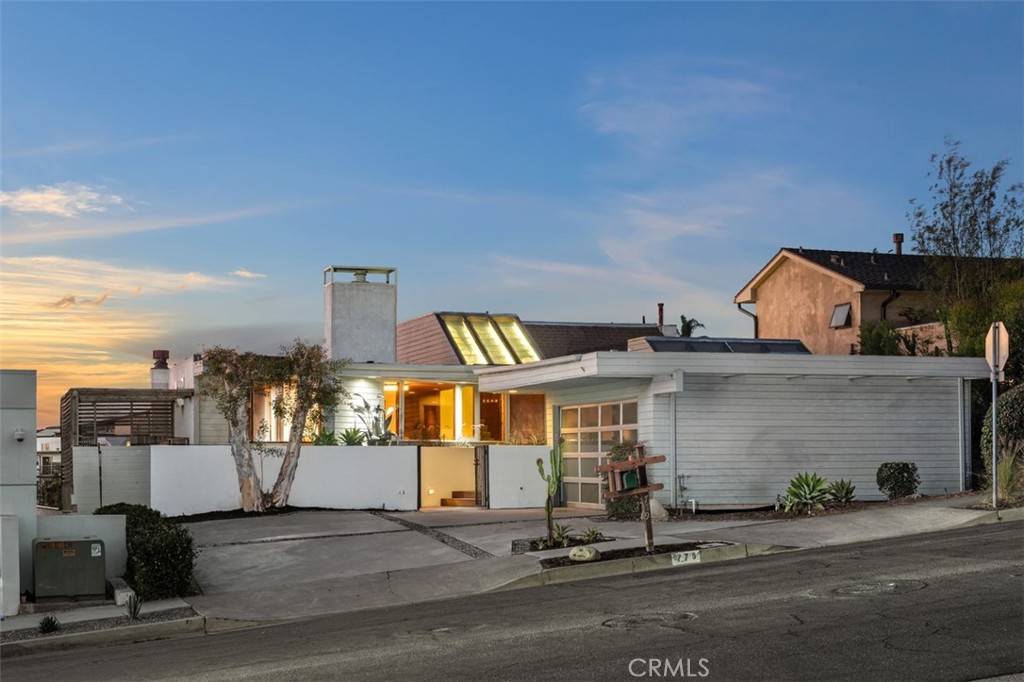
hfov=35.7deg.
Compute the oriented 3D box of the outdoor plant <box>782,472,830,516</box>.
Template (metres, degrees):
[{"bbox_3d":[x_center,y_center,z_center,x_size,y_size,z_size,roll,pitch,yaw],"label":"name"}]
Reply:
[{"bbox_3d":[4.777,2.469,25.858,0.780,0.660,0.750,0,-4,0],"label":"outdoor plant"}]

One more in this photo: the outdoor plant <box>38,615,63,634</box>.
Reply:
[{"bbox_3d":[-5.382,3.304,18.568,0.280,0.210,0.280,2,-4,-25],"label":"outdoor plant"}]

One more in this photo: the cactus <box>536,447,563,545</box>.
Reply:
[{"bbox_3d":[0.561,2.280,23.888,0.390,1.550,0.320,1,-4,-20],"label":"cactus"}]

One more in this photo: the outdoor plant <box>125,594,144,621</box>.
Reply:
[{"bbox_3d":[-4.541,3.203,19.152,0.240,0.300,0.240,2,-4,-25],"label":"outdoor plant"}]

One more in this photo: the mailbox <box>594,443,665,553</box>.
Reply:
[{"bbox_3d":[1.638,2.170,22.222,0.920,1.490,0.460,2,-4,-24],"label":"mailbox"}]

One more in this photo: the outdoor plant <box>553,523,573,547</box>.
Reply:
[{"bbox_3d":[0.756,2.911,23.862,0.310,0.360,0.330,0,-4,0],"label":"outdoor plant"}]

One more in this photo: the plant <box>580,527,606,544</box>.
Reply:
[{"bbox_3d":[1.213,2.895,23.715,0.370,0.250,0.350,0,-4,0],"label":"plant"}]

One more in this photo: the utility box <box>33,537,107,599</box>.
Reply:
[{"bbox_3d":[-5.822,2.978,20.938,0.860,0.770,0.680,1,-4,-18],"label":"utility box"}]

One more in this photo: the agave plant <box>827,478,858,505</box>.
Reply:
[{"bbox_3d":[5.545,2.531,26.804,0.500,0.430,0.480,0,-4,0],"label":"agave plant"}]

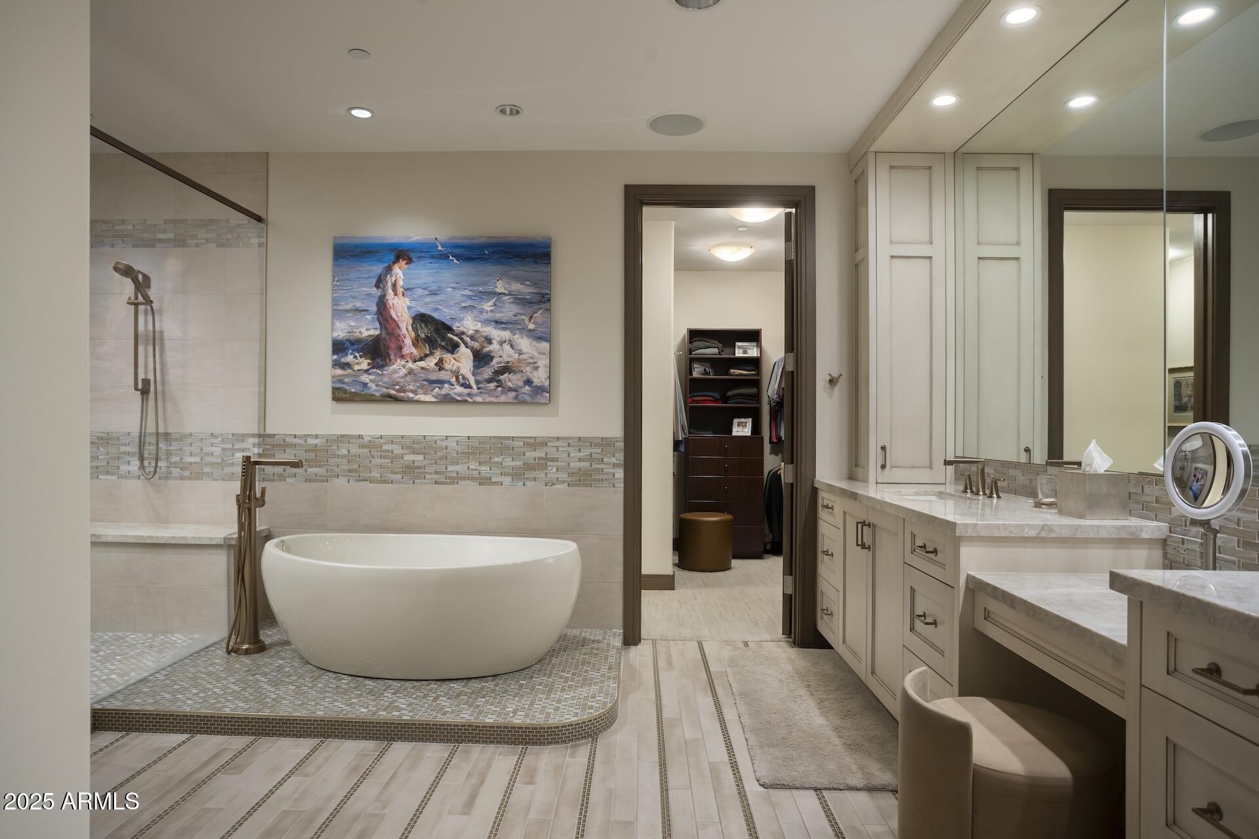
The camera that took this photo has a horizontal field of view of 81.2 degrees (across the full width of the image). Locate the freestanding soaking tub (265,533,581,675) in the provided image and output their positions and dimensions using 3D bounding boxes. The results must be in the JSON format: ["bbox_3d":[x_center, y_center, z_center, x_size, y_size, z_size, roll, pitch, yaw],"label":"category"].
[{"bbox_3d":[-0.980,0.885,3.532,1.495,0.537,0.910,0,-1,1],"label":"freestanding soaking tub"}]

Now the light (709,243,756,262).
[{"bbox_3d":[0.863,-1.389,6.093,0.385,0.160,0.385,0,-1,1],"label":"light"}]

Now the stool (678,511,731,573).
[{"bbox_3d":[0.652,1.062,6.369,0.465,0.428,0.465,0,-1,1],"label":"stool"}]

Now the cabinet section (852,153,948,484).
[{"bbox_3d":[1.423,-0.506,3.880,0.415,1.686,0.323,0,0,1],"label":"cabinet section"}]

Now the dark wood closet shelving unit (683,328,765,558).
[{"bbox_3d":[0.897,0.214,7.021,0.695,2.138,0.470,0,-1,1],"label":"dark wood closet shelving unit"}]

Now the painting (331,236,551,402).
[{"bbox_3d":[-1.043,-0.554,4.101,1.210,0.921,0.040,0,-1,1],"label":"painting"}]

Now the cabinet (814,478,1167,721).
[{"bbox_3d":[1.348,0.793,3.180,0.660,0.919,1.805,0,-1,1],"label":"cabinet"}]

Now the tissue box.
[{"bbox_3d":[1.554,0.253,2.457,0.140,0.152,0.155,0,-1,1],"label":"tissue box"}]

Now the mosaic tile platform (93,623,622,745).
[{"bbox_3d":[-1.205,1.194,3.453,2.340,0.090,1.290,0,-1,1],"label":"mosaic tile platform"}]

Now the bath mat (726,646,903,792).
[{"bbox_3d":[0.786,1.239,3.220,0.630,0.022,1.575,0,-1,3],"label":"bath mat"}]

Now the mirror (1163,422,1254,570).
[{"bbox_3d":[1.385,0.238,1.747,0.150,0.465,0.235,0,-1,-2],"label":"mirror"}]

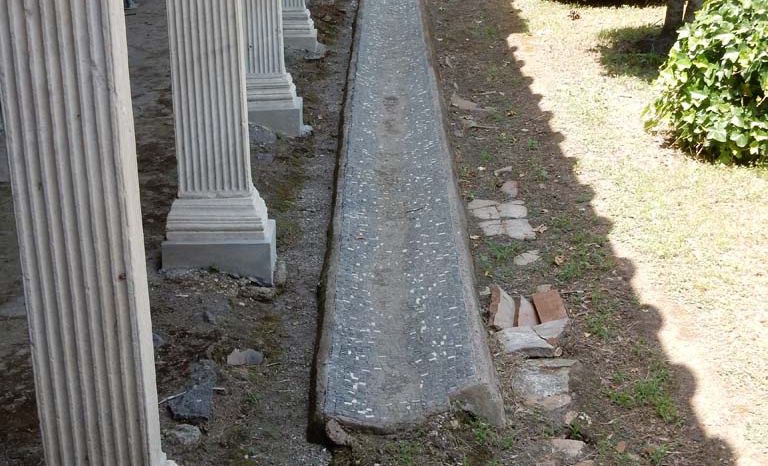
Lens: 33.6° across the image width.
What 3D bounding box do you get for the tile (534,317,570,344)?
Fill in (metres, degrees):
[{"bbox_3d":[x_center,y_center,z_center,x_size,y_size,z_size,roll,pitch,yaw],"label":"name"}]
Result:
[{"bbox_3d":[0.482,0.279,3.662,0.095,0.036,0.125,1,19,5],"label":"tile"}]

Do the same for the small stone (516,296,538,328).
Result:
[{"bbox_3d":[0.408,0.223,3.613,0.070,0.055,0.100,2,20,9],"label":"small stone"}]

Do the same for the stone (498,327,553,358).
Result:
[{"bbox_3d":[0.403,0.306,3.582,0.140,0.040,0.140,-1,19,0],"label":"stone"}]

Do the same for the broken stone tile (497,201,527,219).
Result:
[{"bbox_3d":[0.471,-0.084,4.700,0.107,0.030,0.150,-1,20,0],"label":"broken stone tile"}]

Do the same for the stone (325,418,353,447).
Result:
[{"bbox_3d":[-0.108,0.475,3.028,0.055,0.042,0.055,10,22,28],"label":"stone"}]

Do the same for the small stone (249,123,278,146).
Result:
[{"bbox_3d":[-0.546,-0.428,5.531,0.155,0.075,0.110,-1,19,0],"label":"small stone"}]

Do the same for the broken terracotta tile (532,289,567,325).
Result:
[{"bbox_3d":[0.496,0.218,3.792,0.080,0.045,0.185,-1,19,0],"label":"broken terracotta tile"}]

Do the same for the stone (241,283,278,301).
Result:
[{"bbox_3d":[-0.389,0.186,3.975,0.118,0.045,0.080,-1,20,0],"label":"stone"}]

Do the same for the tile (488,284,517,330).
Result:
[{"bbox_3d":[0.355,0.224,3.810,0.090,0.065,0.250,1,20,5],"label":"tile"}]

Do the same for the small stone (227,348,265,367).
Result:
[{"bbox_3d":[-0.376,0.336,3.458,0.100,0.032,0.060,-1,19,0],"label":"small stone"}]

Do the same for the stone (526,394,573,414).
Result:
[{"bbox_3d":[0.410,0.423,3.155,0.110,0.022,0.070,-5,20,-10],"label":"stone"}]

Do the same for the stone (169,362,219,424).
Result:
[{"bbox_3d":[-0.493,0.409,3.300,0.125,0.090,0.260,-1,20,0],"label":"stone"}]

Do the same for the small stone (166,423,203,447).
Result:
[{"bbox_3d":[-0.489,0.496,3.118,0.090,0.050,0.075,-1,20,0],"label":"small stone"}]

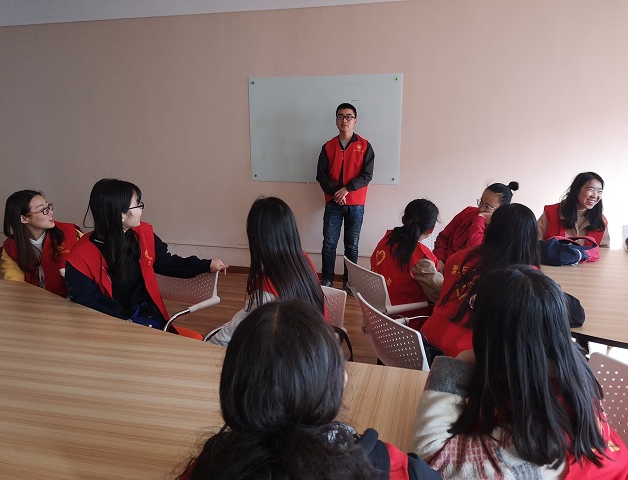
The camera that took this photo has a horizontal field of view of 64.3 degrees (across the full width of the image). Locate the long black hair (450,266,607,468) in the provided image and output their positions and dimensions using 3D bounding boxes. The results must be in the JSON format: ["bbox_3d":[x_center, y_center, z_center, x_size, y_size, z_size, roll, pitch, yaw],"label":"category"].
[{"bbox_3d":[0.430,0.247,1.040,0.300,0.410,0.260,-1,13,-7],"label":"long black hair"}]

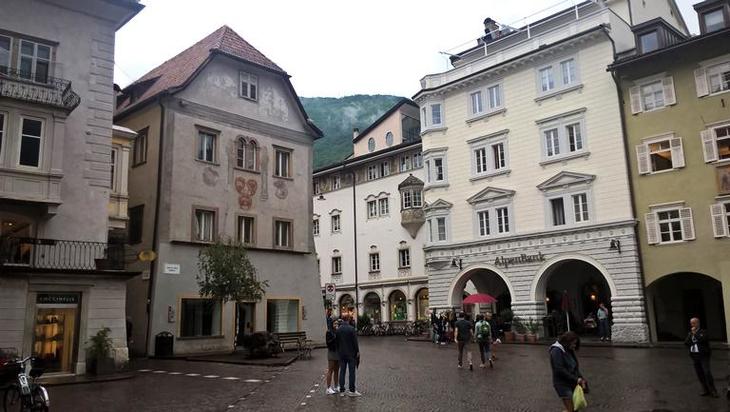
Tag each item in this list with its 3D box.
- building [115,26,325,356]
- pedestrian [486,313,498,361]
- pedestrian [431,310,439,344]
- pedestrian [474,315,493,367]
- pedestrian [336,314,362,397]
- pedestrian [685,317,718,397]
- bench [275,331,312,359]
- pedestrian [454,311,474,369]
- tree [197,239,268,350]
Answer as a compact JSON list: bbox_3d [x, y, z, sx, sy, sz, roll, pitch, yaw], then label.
[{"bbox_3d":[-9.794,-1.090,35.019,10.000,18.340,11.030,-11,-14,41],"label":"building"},{"bbox_3d":[4.459,4.621,21.188,0.500,1.680,0.420,-3,-11,8],"label":"pedestrian"},{"bbox_3d":[3.643,6.457,31.840,0.380,1.700,0.500,8,-14,-40],"label":"pedestrian"},{"bbox_3d":[3.802,4.340,19.326,0.520,1.650,0.420,-3,-11,7],"label":"pedestrian"},{"bbox_3d":[-0.354,3.305,13.374,0.550,1.750,0.420,-7,-12,25],"label":"pedestrian"},{"bbox_3d":[7.448,3.333,13.297,0.580,1.700,0.450,-11,-14,40],"label":"pedestrian"},{"bbox_3d":[-2.694,4.879,20.728,1.600,0.880,0.620,7,-14,-37],"label":"bench"},{"bbox_3d":[3.135,4.233,19.039,0.550,1.750,0.480,-3,-11,7],"label":"pedestrian"},{"bbox_3d":[-6.034,4.021,27.347,2.890,5.160,3.040,-2,-11,0],"label":"tree"}]

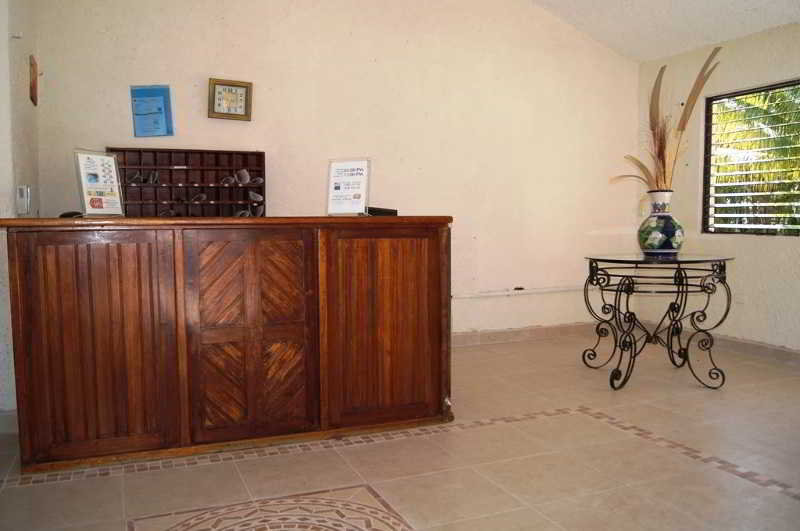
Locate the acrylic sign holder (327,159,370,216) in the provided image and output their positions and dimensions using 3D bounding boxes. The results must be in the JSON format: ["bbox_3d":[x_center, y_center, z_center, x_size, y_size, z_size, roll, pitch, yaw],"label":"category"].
[{"bbox_3d":[-0.275,-0.418,3.531,0.222,0.288,0.070,1,5,19],"label":"acrylic sign holder"}]

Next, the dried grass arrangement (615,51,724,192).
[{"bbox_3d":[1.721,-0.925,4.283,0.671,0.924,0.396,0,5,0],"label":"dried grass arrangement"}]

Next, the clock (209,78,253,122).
[{"bbox_3d":[-1.178,-1.148,4.627,0.288,0.266,0.040,1,4,-21],"label":"clock"}]

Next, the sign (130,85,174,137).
[{"bbox_3d":[-1.659,-1.032,4.463,0.245,0.330,0.020,-6,6,-21],"label":"sign"}]

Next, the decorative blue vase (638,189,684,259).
[{"bbox_3d":[1.711,-0.269,4.343,0.283,0.440,0.283,0,5,0],"label":"decorative blue vase"}]

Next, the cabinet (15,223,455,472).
[{"bbox_3d":[-0.774,0.294,3.389,2.046,1.080,0.600,-2,5,-20],"label":"cabinet"}]

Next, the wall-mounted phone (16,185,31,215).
[{"bbox_3d":[-1.973,-0.346,3.512,0.055,0.160,0.100,-2,5,-21],"label":"wall-mounted phone"}]

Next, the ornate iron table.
[{"bbox_3d":[1.690,0.343,4.388,0.924,0.789,0.924,0,5,0],"label":"ornate iron table"}]

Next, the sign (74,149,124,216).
[{"bbox_3d":[-1.381,-0.378,3.078,0.070,0.297,0.220,2,5,26],"label":"sign"}]

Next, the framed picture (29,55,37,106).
[{"bbox_3d":[-2.241,-1.131,4.080,0.022,0.275,0.210,-2,5,-21],"label":"framed picture"}]

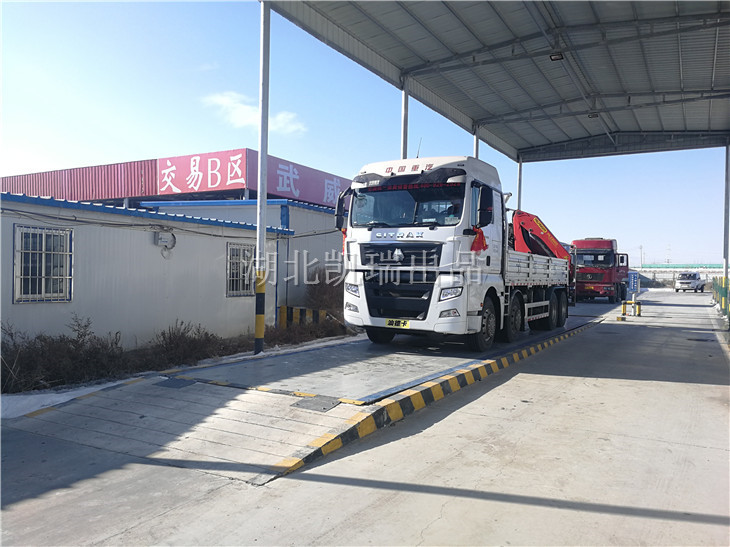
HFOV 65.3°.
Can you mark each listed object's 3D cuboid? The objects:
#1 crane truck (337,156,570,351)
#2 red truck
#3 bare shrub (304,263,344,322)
[{"bbox_3d":[3.067,-0.320,14.389,2.650,3.700,9.800,1,0,31],"label":"crane truck"},{"bbox_3d":[13.188,-0.100,31.986,2.550,3.400,6.800,1,0,30],"label":"red truck"},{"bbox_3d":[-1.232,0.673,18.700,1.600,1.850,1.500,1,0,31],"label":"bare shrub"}]

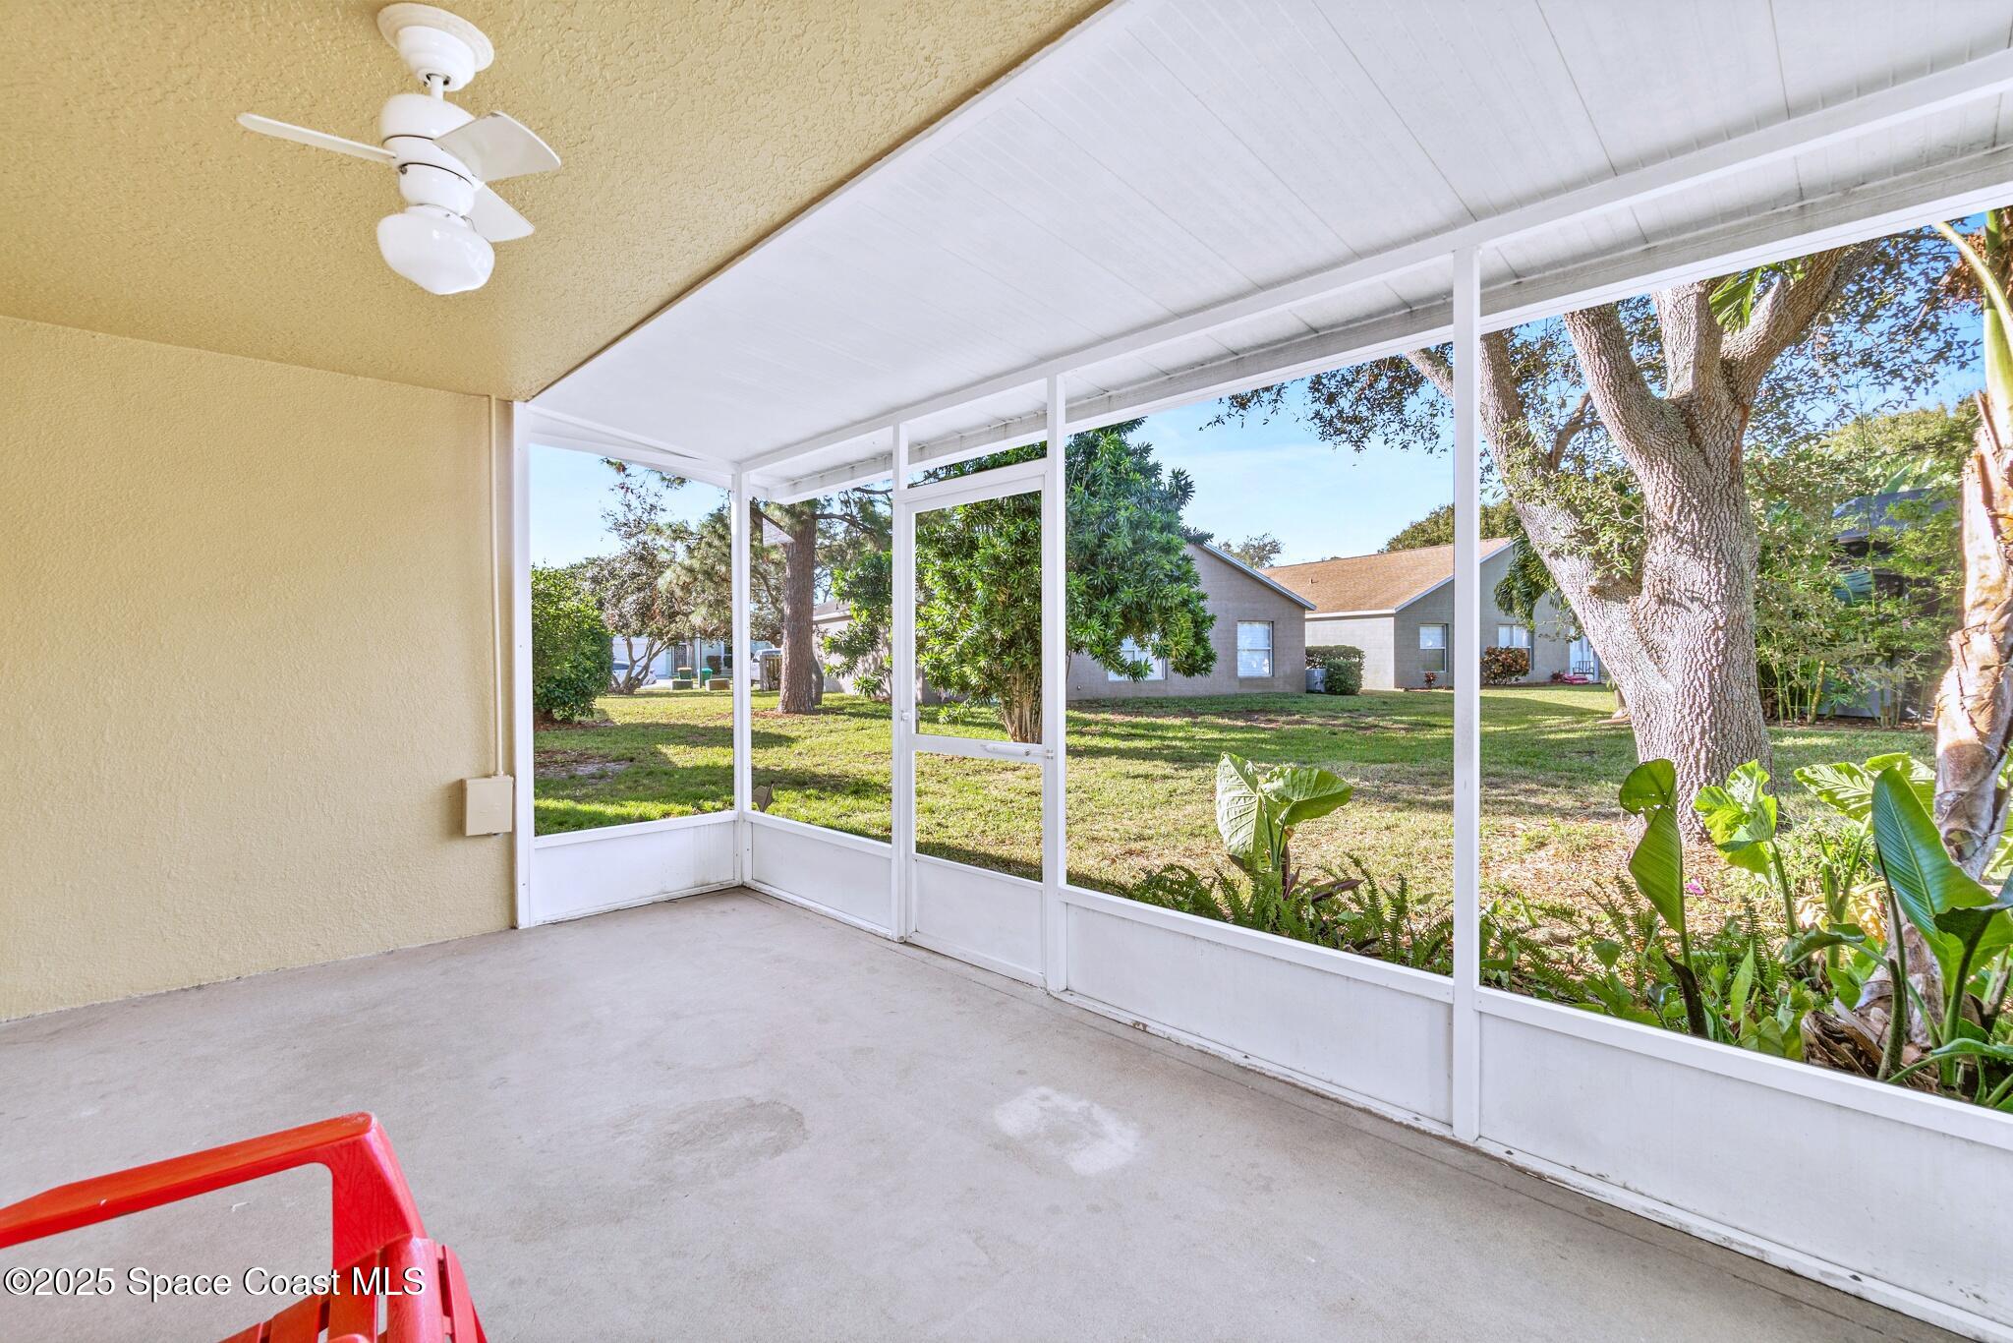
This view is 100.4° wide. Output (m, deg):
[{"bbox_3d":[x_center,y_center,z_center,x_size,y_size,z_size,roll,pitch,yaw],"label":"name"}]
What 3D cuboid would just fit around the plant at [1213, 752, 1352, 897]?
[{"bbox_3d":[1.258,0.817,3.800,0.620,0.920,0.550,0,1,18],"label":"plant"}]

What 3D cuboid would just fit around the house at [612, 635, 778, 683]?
[{"bbox_3d":[-22.209,-2.044,56.000,14.000,4.800,10.500,-1,1,-27],"label":"house"}]

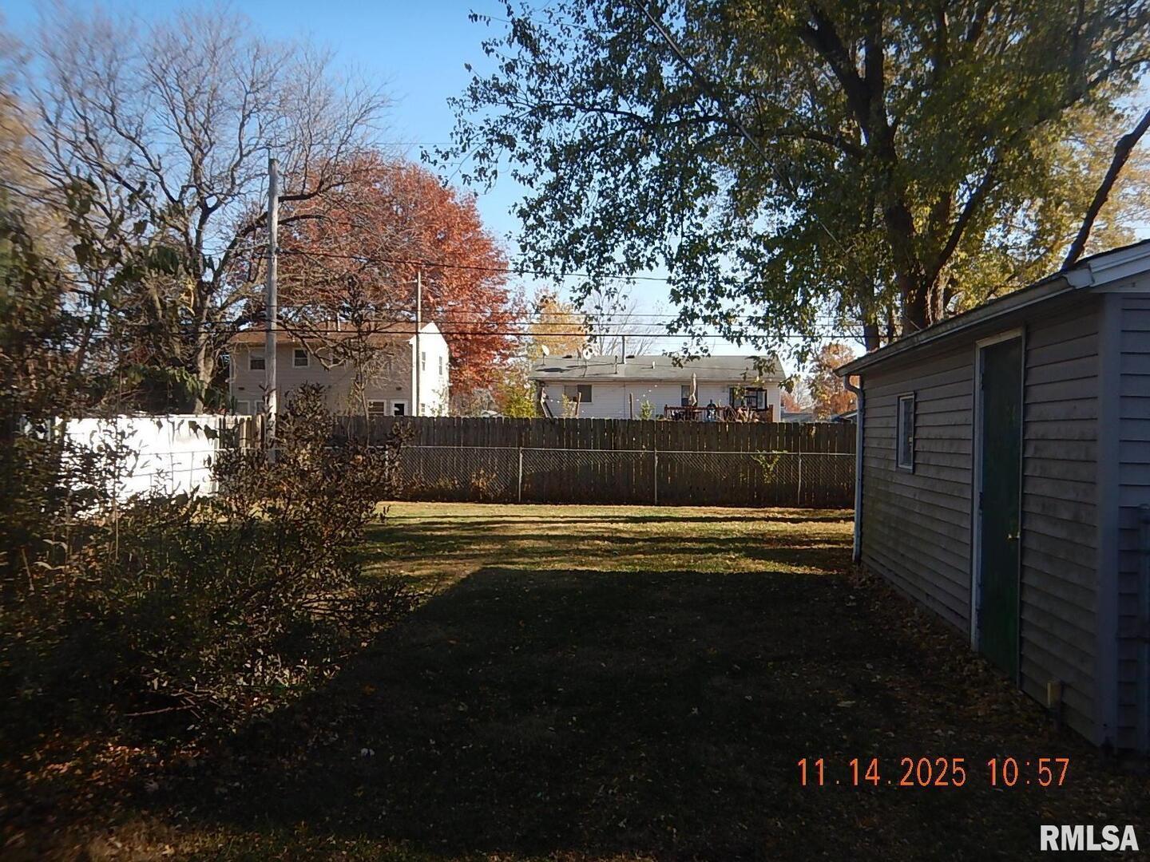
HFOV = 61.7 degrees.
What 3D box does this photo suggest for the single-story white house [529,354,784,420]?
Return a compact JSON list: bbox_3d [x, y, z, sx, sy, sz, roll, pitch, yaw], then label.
[{"bbox_3d":[5.198,-1.801,58.782,14.400,5.500,8.300,1,0,6],"label":"single-story white house"}]

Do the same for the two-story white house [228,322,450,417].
[{"bbox_3d":[-13.884,-2.793,58.520,11.200,7.600,8.400,1,0,6],"label":"two-story white house"}]

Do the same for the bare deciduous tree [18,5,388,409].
[{"bbox_3d":[-12.741,-6.639,33.000,12.700,15.900,12.000,1,0,0],"label":"bare deciduous tree"}]

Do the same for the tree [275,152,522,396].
[{"bbox_3d":[-12.403,-9.193,67.000,17.200,20.500,16.500,1,0,0],"label":"tree"}]

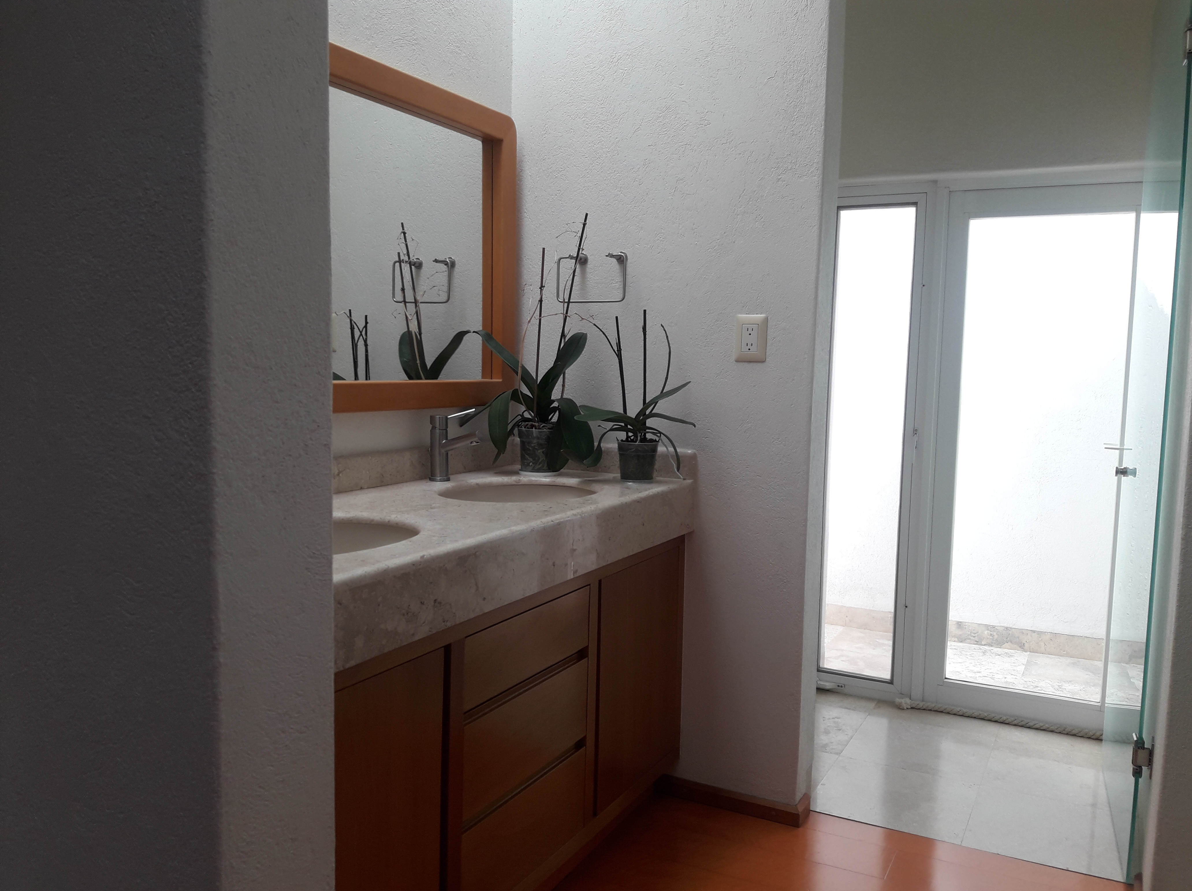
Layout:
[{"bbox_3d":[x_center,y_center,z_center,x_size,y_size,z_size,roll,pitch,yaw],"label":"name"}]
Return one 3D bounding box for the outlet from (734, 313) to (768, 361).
[{"bbox_3d":[0.392,-0.269,2.439,0.077,0.118,0.012,4,6,28],"label":"outlet"}]

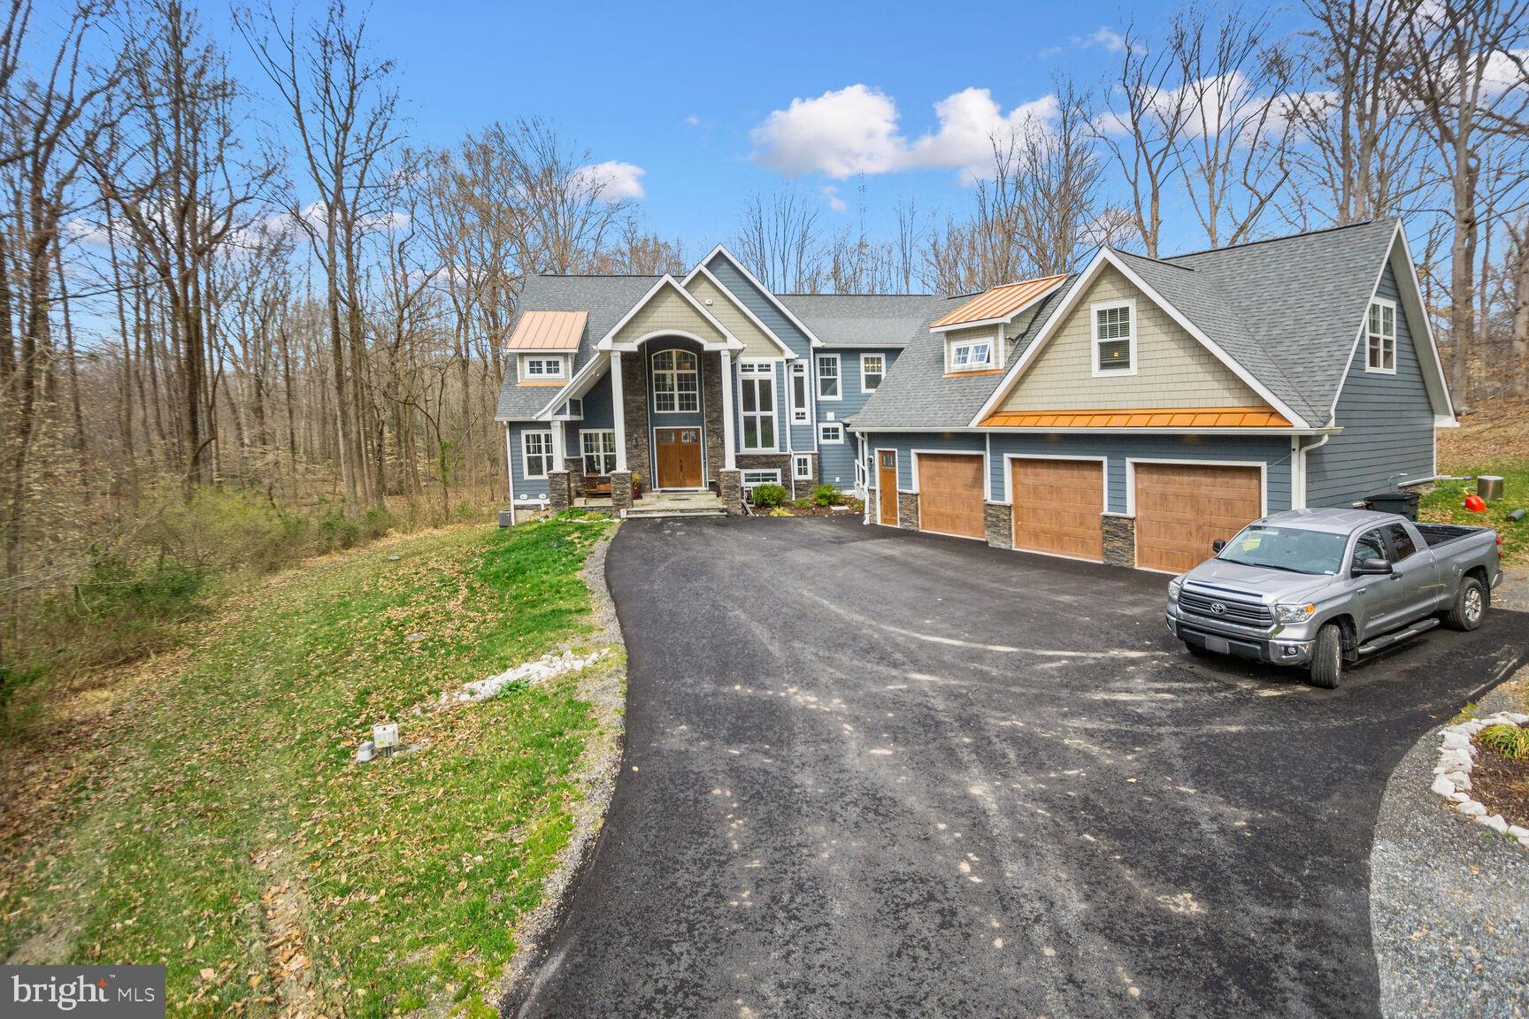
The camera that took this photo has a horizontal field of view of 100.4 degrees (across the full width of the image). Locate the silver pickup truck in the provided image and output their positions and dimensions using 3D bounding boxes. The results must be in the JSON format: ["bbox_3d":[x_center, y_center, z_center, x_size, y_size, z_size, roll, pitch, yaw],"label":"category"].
[{"bbox_3d":[8.980,1.000,10.100,5.750,1.930,2.080,-7,7,-24],"label":"silver pickup truck"}]

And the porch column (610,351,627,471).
[{"bbox_3d":[-5.683,-3.838,24.800,0.400,4.700,0.400,-2,7,-5],"label":"porch column"}]

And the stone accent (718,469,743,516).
[{"bbox_3d":[-1.322,-0.666,25.000,0.780,1.800,0.780,-2,7,-5],"label":"stone accent"}]

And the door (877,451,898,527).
[{"bbox_3d":[4.220,-0.681,21.709,0.120,2.450,0.950,-6,9,-33],"label":"door"}]

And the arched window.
[{"bbox_3d":[-3.758,-5.450,26.900,1.950,2.680,0.130,-2,7,-5],"label":"arched window"}]

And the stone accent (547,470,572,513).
[{"bbox_3d":[-7.622,-0.645,23.700,0.780,1.600,0.780,-2,7,-5],"label":"stone accent"}]

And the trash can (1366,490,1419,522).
[{"bbox_3d":[12.843,0.228,13.068,0.700,1.100,0.800,-7,10,-41],"label":"trash can"}]

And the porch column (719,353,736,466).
[{"bbox_3d":[-1.381,-3.806,24.300,0.380,4.450,0.380,-2,7,-5],"label":"porch column"}]

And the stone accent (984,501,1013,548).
[{"bbox_3d":[6.654,0.412,18.024,0.400,1.350,0.850,-6,9,-33],"label":"stone accent"}]

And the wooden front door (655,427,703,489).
[{"bbox_3d":[-3.607,-2.170,26.900,1.920,2.550,0.130,-2,7,-5],"label":"wooden front door"}]

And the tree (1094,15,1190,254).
[{"bbox_3d":[18.587,-13.066,31.634,5.000,20.621,5.000,-2,7,-5],"label":"tree"}]

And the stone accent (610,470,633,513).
[{"bbox_3d":[-5.333,-0.650,23.900,0.760,1.600,0.760,-2,7,-5],"label":"stone accent"}]

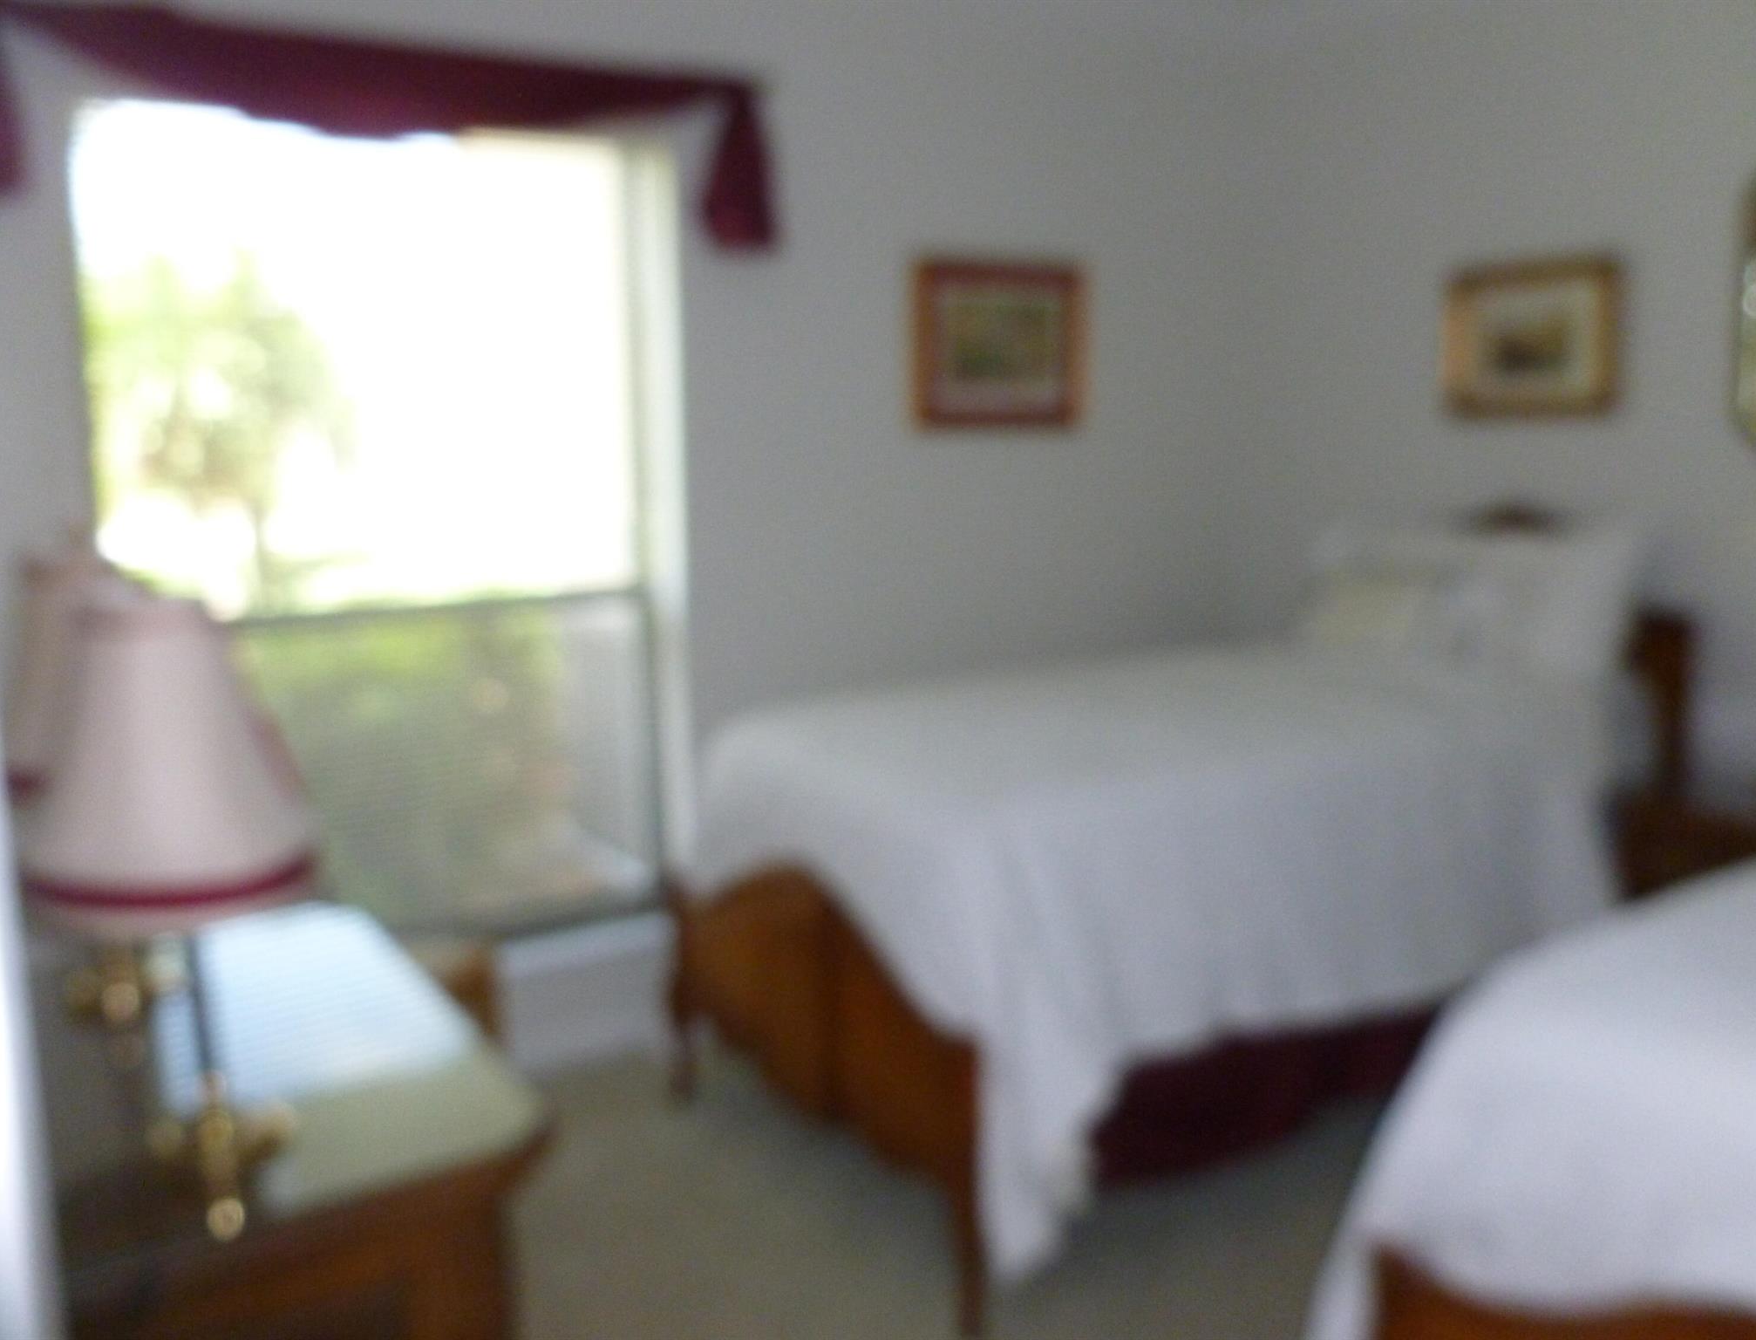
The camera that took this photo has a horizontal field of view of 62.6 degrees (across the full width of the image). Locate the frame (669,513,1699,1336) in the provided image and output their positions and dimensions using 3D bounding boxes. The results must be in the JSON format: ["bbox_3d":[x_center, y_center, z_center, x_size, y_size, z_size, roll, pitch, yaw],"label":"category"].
[{"bbox_3d":[0.645,0.291,3.079,1.952,1.252,1.072,-6,11,-33],"label":"frame"}]

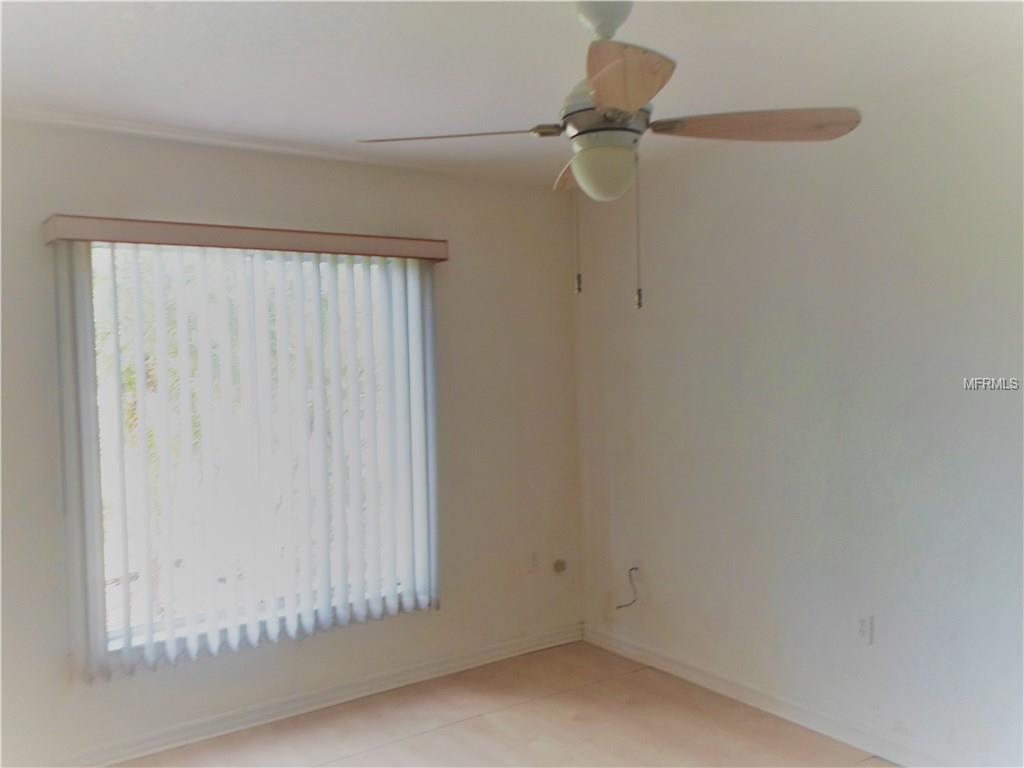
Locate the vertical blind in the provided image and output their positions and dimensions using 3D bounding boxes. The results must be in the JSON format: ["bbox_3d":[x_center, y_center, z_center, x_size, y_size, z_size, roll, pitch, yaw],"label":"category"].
[{"bbox_3d":[-1.004,0.256,3.351,1.500,1.604,0.090,-2,1,-34],"label":"vertical blind"}]

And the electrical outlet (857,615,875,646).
[{"bbox_3d":[1.305,0.915,2.965,0.010,0.115,0.071,-2,1,-34],"label":"electrical outlet"}]

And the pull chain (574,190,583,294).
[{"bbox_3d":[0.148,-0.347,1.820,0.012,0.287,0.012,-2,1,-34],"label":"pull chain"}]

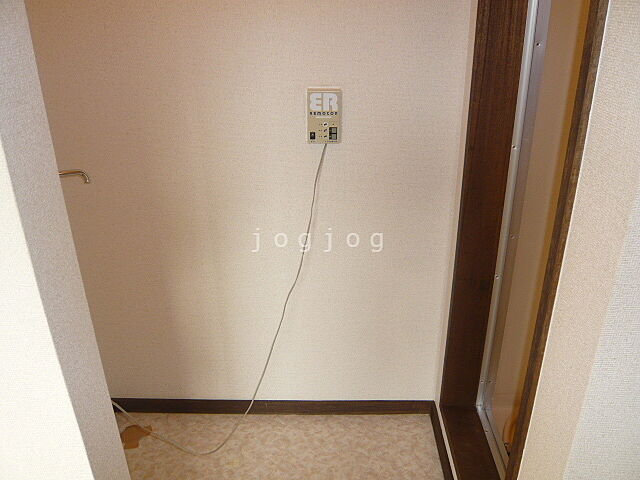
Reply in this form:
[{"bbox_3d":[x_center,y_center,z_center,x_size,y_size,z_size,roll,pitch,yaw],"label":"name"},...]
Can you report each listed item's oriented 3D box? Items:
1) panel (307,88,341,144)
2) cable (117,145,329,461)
[{"bbox_3d":[0.013,-0.361,1.518,0.100,0.155,0.028,0,23,2],"label":"panel"},{"bbox_3d":[-0.363,0.214,1.545,0.778,0.967,0.189,0,24,2],"label":"cable"}]

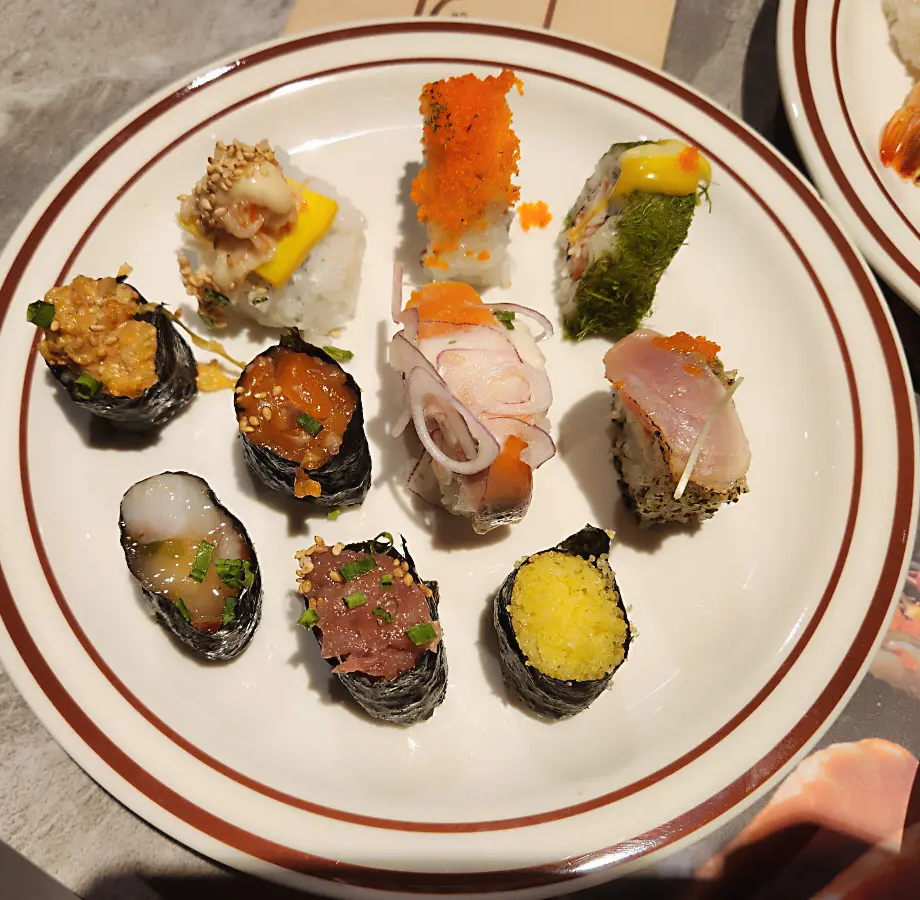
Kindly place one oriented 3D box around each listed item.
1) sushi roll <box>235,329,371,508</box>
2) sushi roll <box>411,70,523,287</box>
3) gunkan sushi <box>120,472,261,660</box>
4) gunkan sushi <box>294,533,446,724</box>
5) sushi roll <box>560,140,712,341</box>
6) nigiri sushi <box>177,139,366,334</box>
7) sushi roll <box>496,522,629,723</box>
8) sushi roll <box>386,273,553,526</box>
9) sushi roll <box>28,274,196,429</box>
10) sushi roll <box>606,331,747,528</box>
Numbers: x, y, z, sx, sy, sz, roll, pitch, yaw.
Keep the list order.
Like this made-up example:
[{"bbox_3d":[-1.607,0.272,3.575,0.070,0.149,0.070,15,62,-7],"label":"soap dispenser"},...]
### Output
[{"bbox_3d":[-0.042,-0.007,0.222,0.031,0.033,0.037,-36,75,-15],"label":"sushi roll"},{"bbox_3d":[0.002,-0.084,0.252,0.028,0.035,0.054,0,69,-3],"label":"sushi roll"},{"bbox_3d":[-0.069,0.030,0.208,0.025,0.029,0.042,-22,72,-11],"label":"gunkan sushi"},{"bbox_3d":[-0.020,0.046,0.202,0.028,0.034,0.045,-30,74,-13],"label":"gunkan sushi"},{"bbox_3d":[0.051,-0.064,0.245,0.031,0.039,0.047,24,70,6],"label":"sushi roll"},{"bbox_3d":[-0.054,-0.061,0.237,0.044,0.040,0.034,20,70,5],"label":"nigiri sushi"},{"bbox_3d":[0.026,0.047,0.206,0.029,0.031,0.038,-8,70,-6],"label":"sushi roll"},{"bbox_3d":[0.002,-0.012,0.224,0.035,0.037,0.056,-8,70,-6],"label":"sushi roll"},{"bbox_3d":[-0.097,-0.028,0.227,0.034,0.033,0.032,44,73,13],"label":"sushi roll"},{"bbox_3d":[0.061,-0.006,0.228,0.027,0.030,0.048,-7,70,-6],"label":"sushi roll"}]

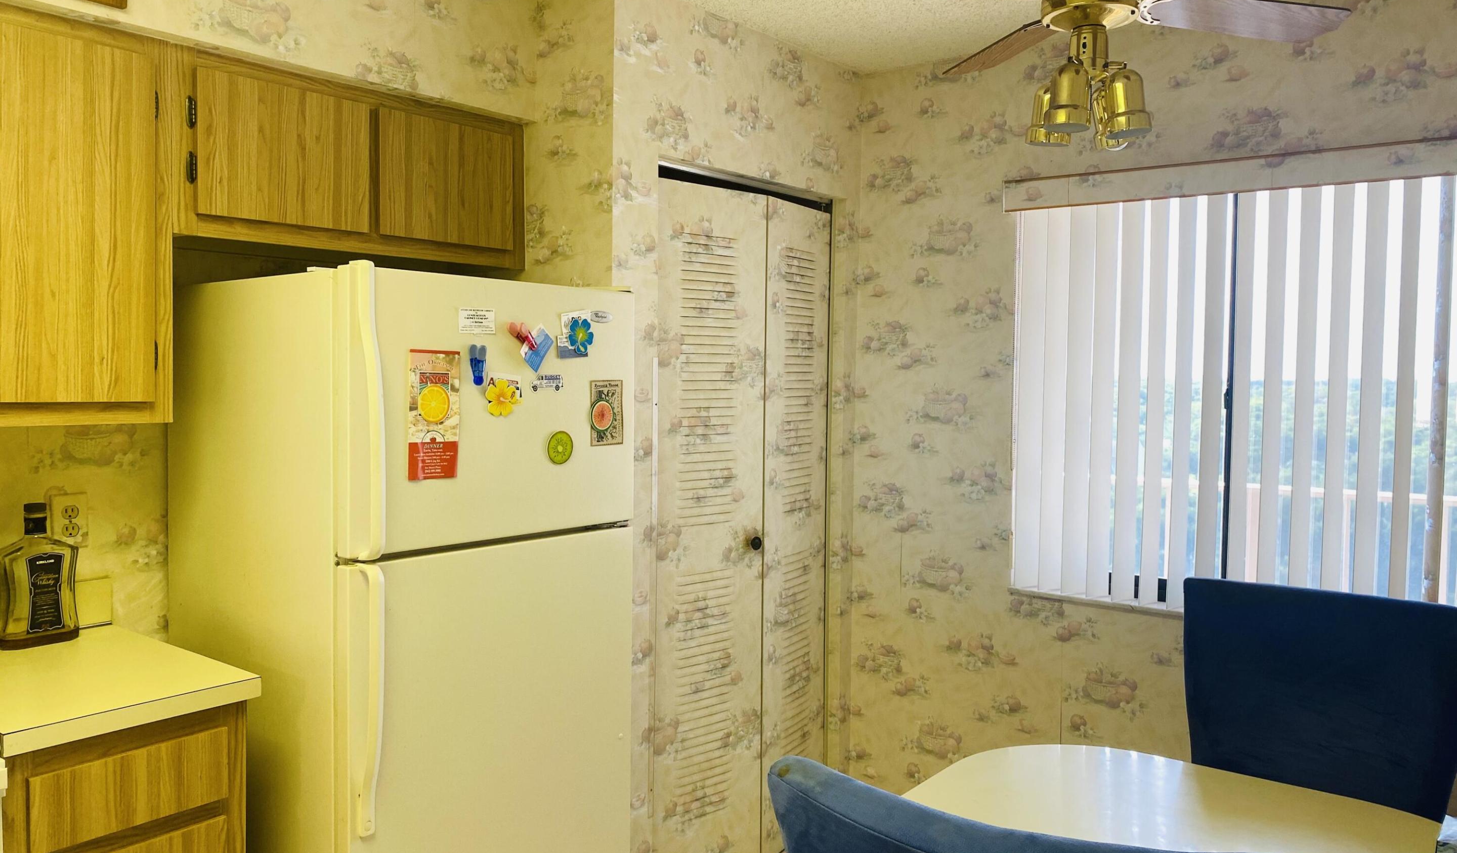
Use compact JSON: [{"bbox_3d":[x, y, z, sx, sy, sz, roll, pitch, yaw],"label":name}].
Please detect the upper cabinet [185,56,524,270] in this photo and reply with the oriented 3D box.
[{"bbox_3d":[-0.935,-0.594,2.629,0.326,0.378,0.910,3,4,38],"label":"upper cabinet"}]

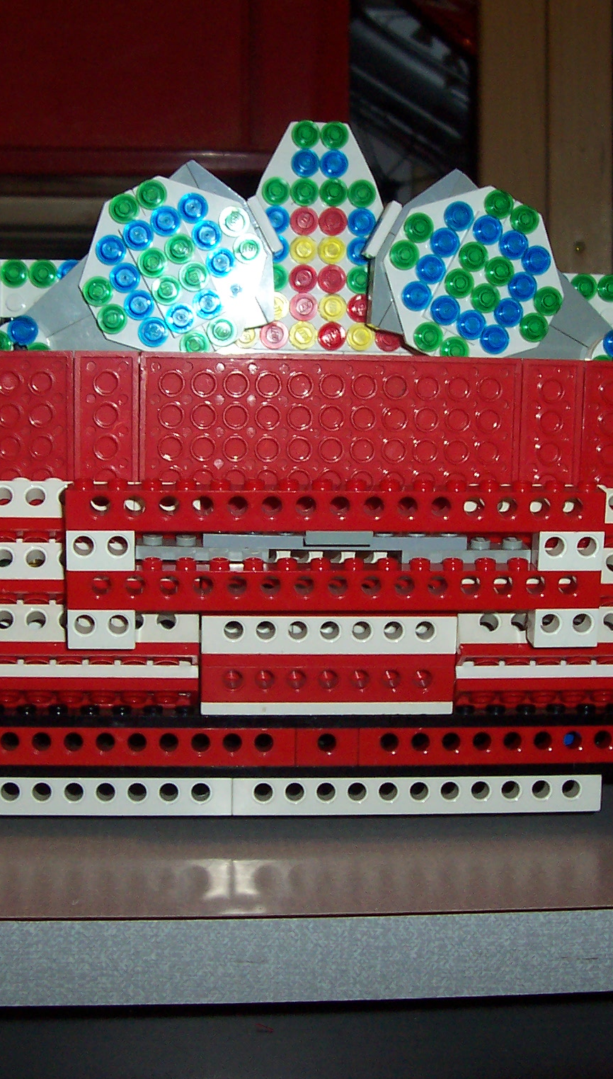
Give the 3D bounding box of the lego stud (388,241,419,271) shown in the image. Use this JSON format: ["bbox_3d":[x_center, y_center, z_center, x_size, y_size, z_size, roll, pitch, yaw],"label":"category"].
[{"bbox_3d":[0.026,-0.075,0.406,0.008,0.008,0.005,0,5,-6],"label":"lego stud"}]

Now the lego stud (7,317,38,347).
[{"bbox_3d":[-0.074,-0.055,0.403,0.008,0.008,0.005,0,7,-8],"label":"lego stud"}]

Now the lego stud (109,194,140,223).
[{"bbox_3d":[-0.047,-0.086,0.399,0.008,0.008,0.005,1,7,-4],"label":"lego stud"}]

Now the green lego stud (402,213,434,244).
[{"bbox_3d":[0.030,-0.083,0.409,0.008,0.008,0.005,0,4,-5],"label":"green lego stud"}]

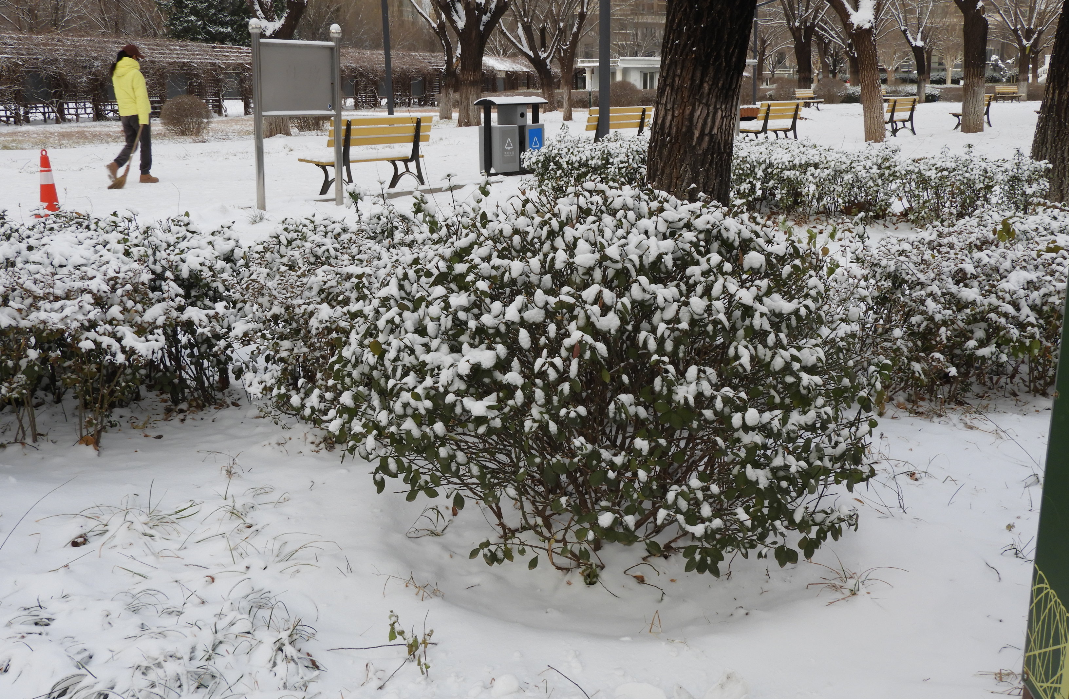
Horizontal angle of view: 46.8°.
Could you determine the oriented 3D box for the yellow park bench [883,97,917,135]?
[{"bbox_3d":[7.895,-5.100,27.161,0.654,0.828,1.521,9,16,39],"label":"yellow park bench"}]

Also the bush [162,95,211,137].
[{"bbox_3d":[-8.414,-5.639,29.689,1.168,1.027,1.168,0,12,0],"label":"bush"}]

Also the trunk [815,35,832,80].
[{"bbox_3d":[16.808,-16.397,72.194,0.800,3.841,0.800,0,12,0],"label":"trunk"}]

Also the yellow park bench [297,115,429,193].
[{"bbox_3d":[-1.808,-2.150,13.655,0.654,0.828,1.521,9,16,38],"label":"yellow park bench"}]

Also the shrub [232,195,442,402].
[{"bbox_3d":[-0.705,-0.192,4.918,0.900,0.660,0.920,0,12,0],"label":"shrub"}]

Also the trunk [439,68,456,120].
[{"bbox_3d":[-2.999,-8.791,42.372,0.550,1.784,0.550,0,12,0],"label":"trunk"}]

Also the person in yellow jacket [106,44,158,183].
[{"bbox_3d":[-5.046,-2.899,15.308,0.620,1.670,0.500,-7,14,-27],"label":"person in yellow jacket"}]

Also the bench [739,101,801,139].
[{"bbox_3d":[4.193,-3.959,21.900,0.654,0.828,1.521,10,16,39],"label":"bench"}]

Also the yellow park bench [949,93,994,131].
[{"bbox_3d":[11.135,-6.034,31.360,0.654,0.828,1.521,9,16,39],"label":"yellow park bench"}]

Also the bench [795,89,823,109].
[{"bbox_3d":[10.858,-9.840,48.853,0.654,0.828,1.521,9,15,37],"label":"bench"}]

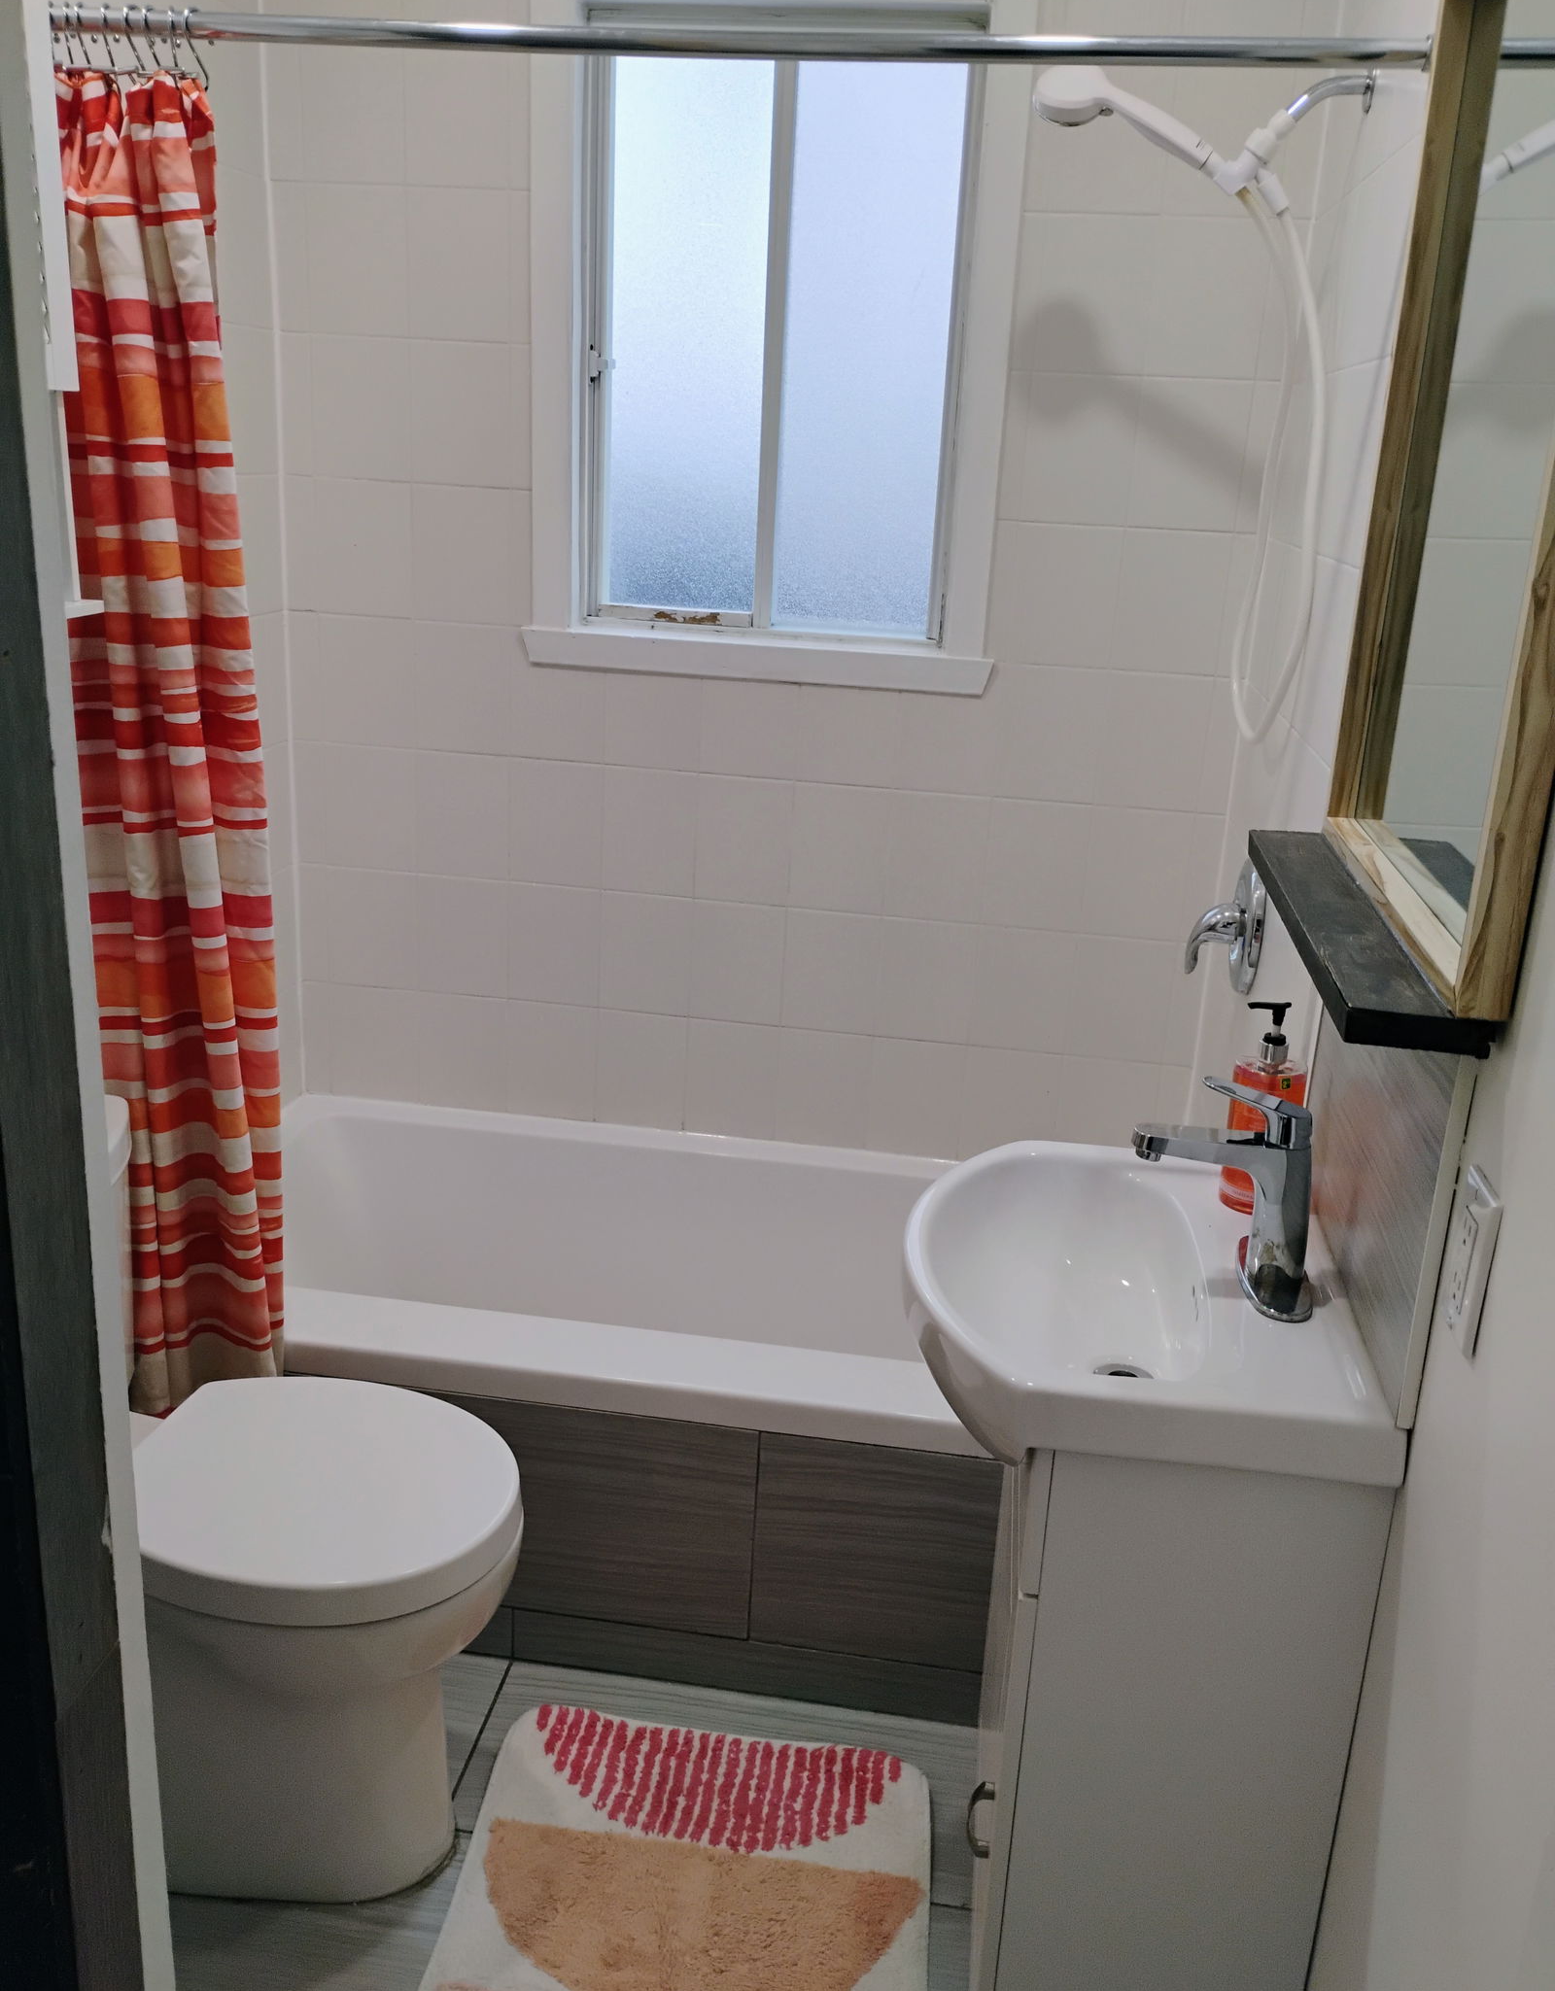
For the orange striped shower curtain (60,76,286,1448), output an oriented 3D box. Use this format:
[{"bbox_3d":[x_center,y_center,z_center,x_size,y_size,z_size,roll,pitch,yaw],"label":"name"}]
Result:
[{"bbox_3d":[-0.718,-0.088,1.941,0.270,1.780,0.200,5,17,7],"label":"orange striped shower curtain"}]

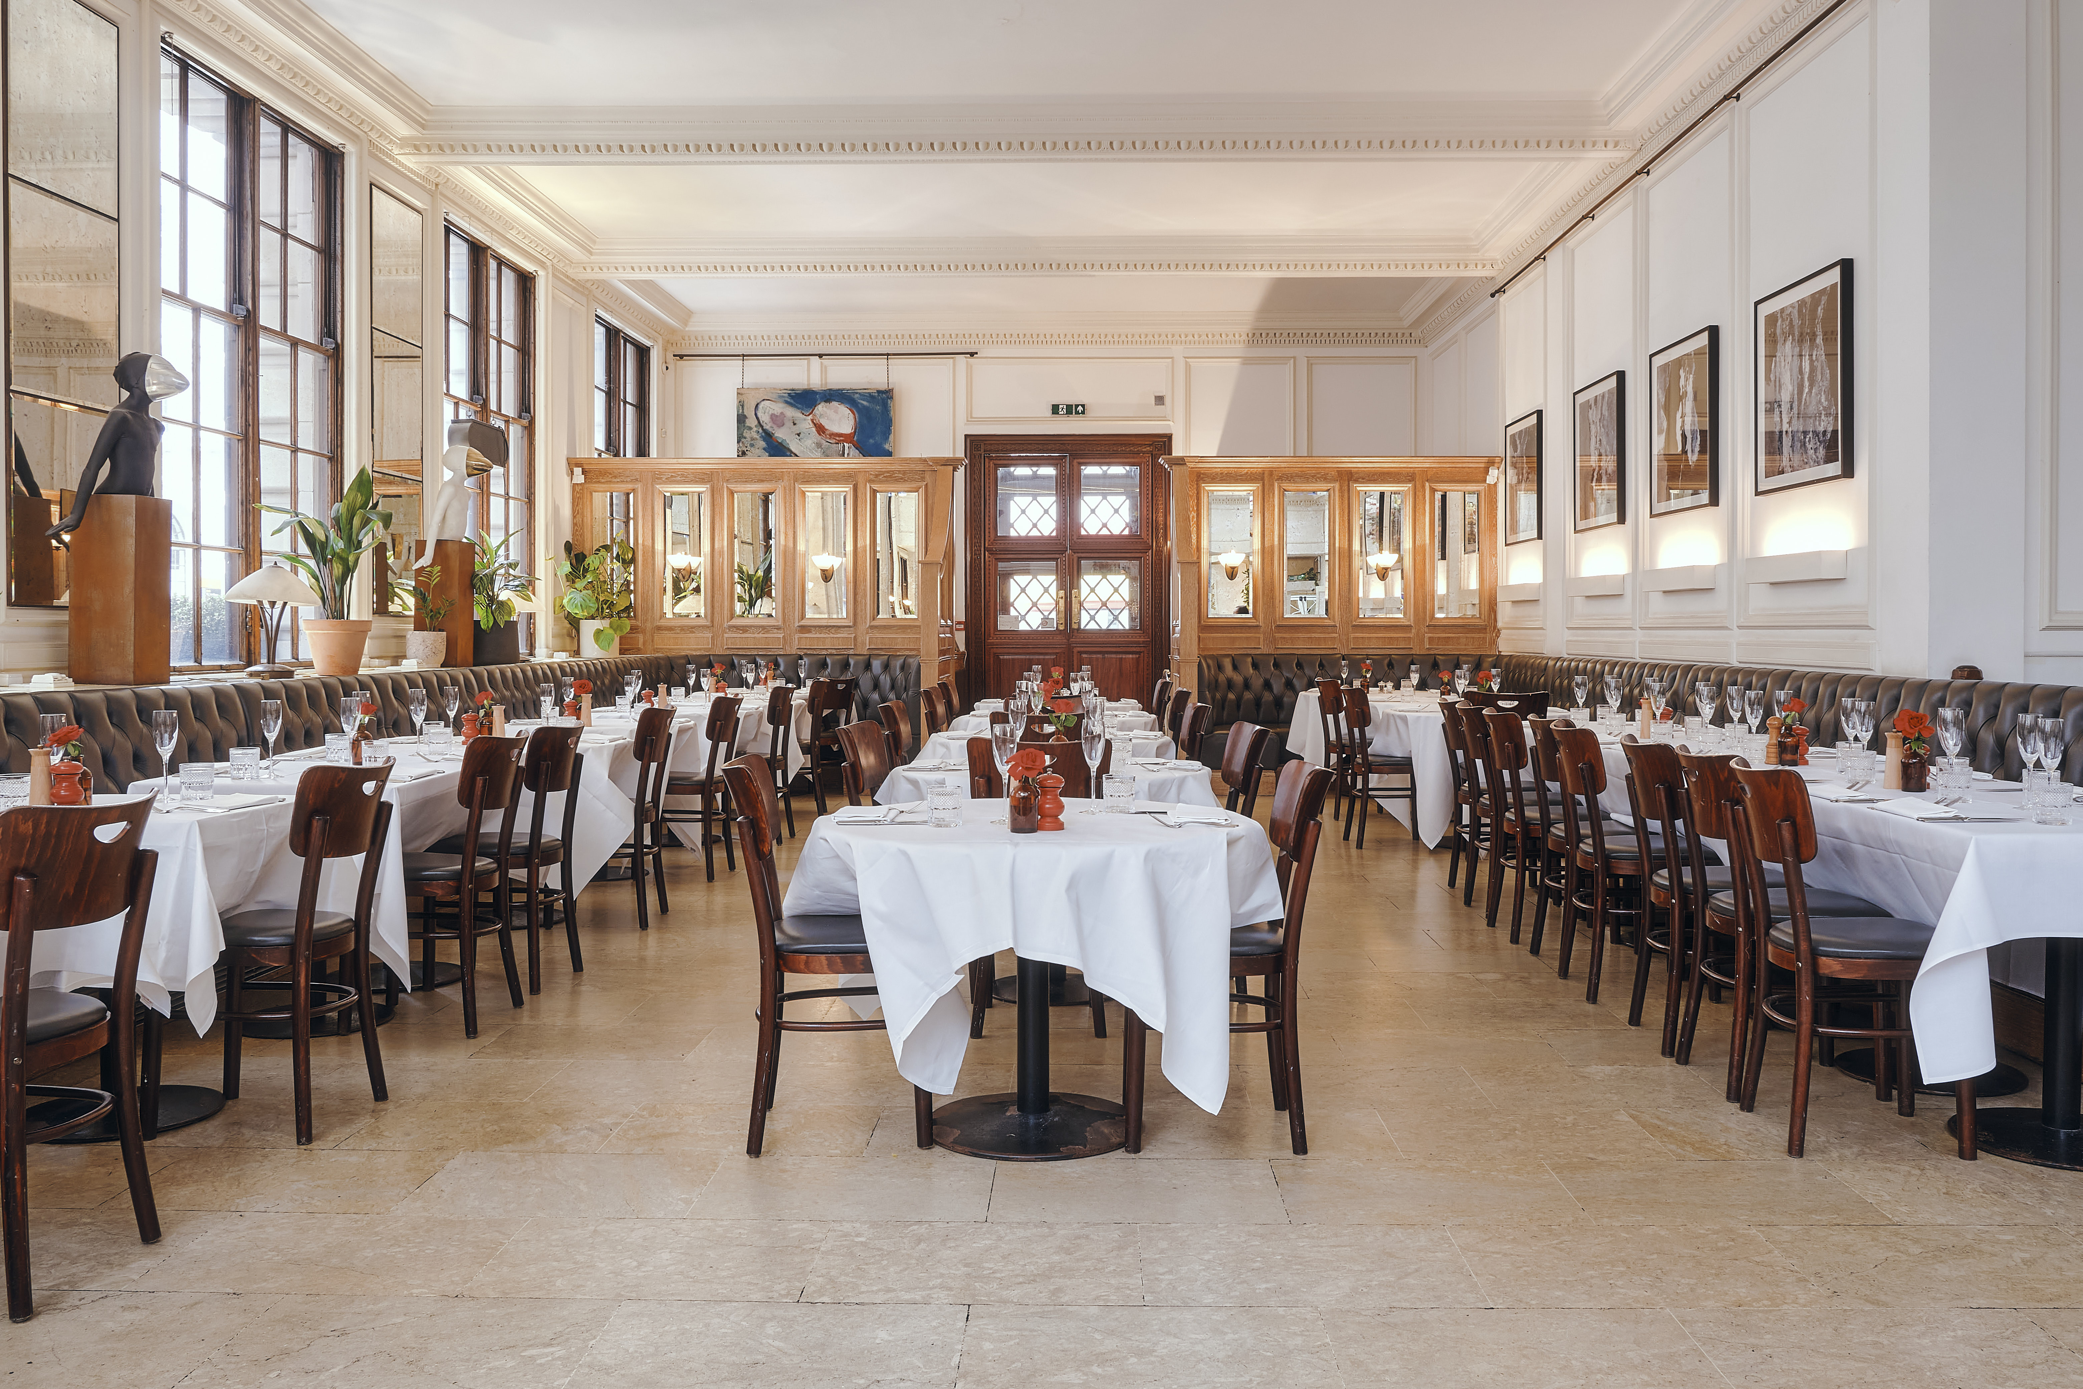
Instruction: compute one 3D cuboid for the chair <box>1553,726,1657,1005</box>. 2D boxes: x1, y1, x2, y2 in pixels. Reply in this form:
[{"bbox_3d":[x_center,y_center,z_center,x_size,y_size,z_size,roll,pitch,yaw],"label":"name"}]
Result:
[{"bbox_3d":[1.977,0.541,5.240,0.500,0.885,0.430,0,2,3],"label":"chair"}]

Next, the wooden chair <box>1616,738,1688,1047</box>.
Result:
[{"bbox_3d":[1.973,0.569,4.600,0.500,0.885,0.430,0,2,3],"label":"wooden chair"}]

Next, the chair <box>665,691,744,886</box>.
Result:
[{"bbox_3d":[-1.718,0.438,7.480,0.480,0.865,0.430,0,2,8],"label":"chair"}]

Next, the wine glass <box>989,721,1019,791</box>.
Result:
[{"bbox_3d":[-0.085,0.187,3.717,0.065,0.227,0.065,0,1,0],"label":"wine glass"}]

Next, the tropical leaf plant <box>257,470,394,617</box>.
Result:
[{"bbox_3d":[-3.190,-0.677,6.950,0.480,0.680,0.500,0,2,2],"label":"tropical leaf plant"}]

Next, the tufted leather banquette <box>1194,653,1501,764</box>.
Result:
[{"bbox_3d":[2.290,0.159,11.600,2.250,0.900,0.650,0,2,0],"label":"tufted leather banquette"}]

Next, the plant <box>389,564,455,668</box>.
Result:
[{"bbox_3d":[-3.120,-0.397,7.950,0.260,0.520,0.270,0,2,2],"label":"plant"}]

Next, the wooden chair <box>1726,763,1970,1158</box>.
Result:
[{"bbox_3d":[1.890,0.595,3.655,0.460,0.860,0.425,0,2,5],"label":"wooden chair"}]

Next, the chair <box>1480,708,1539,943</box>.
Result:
[{"bbox_3d":[1.990,0.498,6.040,0.480,0.865,0.430,0,2,-2],"label":"chair"}]

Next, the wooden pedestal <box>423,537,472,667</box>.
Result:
[{"bbox_3d":[-3.160,-0.478,8.260,0.230,0.660,0.230,0,2,2],"label":"wooden pedestal"}]

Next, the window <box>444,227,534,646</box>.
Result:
[{"bbox_3d":[-3.686,-1.612,10.460,0.140,2.640,1.520,0,2,2],"label":"window"}]

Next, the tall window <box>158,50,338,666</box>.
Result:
[{"bbox_3d":[-3.537,-1.400,7.000,0.130,2.500,1.580,0,2,2],"label":"tall window"}]

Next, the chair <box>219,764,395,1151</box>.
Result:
[{"bbox_3d":[-1.890,0.601,3.850,0.500,0.885,0.430,0,2,6],"label":"chair"}]

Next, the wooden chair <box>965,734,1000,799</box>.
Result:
[{"bbox_3d":[0.008,0.552,4.740,0.430,0.865,0.480,0,2,2],"label":"wooden chair"}]

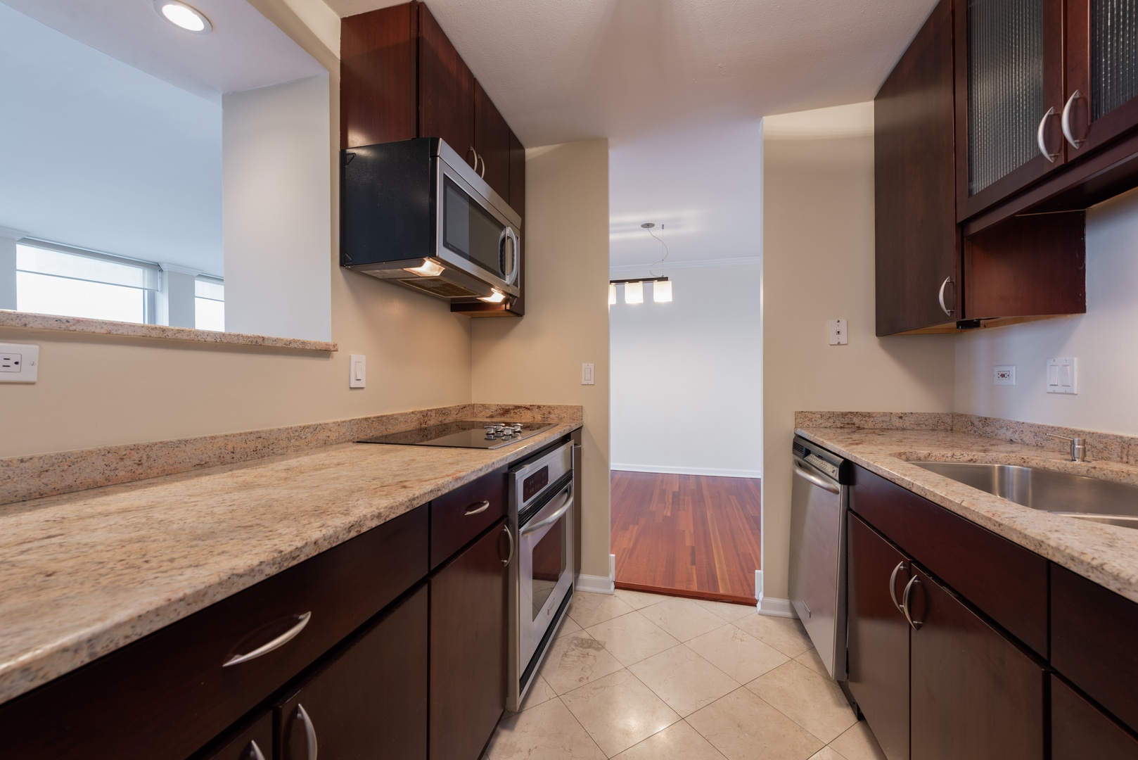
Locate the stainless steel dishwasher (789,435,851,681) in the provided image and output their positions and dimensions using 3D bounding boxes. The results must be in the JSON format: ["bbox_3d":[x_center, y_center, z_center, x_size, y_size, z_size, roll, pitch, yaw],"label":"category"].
[{"bbox_3d":[1.262,0.668,1.746,0.610,0.785,0.610,0,0,14],"label":"stainless steel dishwasher"}]

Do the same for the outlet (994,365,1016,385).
[{"bbox_3d":[1.643,-0.018,1.678,0.011,0.071,0.115,0,0,14],"label":"outlet"}]

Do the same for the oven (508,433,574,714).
[{"bbox_3d":[-0.340,0.666,1.823,0.610,0.755,0.740,0,0,14],"label":"oven"}]

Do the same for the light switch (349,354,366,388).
[{"bbox_3d":[-0.788,-0.031,1.667,0.013,0.118,0.079,0,0,14],"label":"light switch"}]

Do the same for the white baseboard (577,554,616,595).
[{"bbox_3d":[0.144,1.058,2.422,0.217,0.180,0.110,0,0,14],"label":"white baseboard"}]

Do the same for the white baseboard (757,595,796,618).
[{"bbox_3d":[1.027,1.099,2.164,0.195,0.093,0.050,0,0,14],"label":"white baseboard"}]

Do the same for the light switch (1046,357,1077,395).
[{"bbox_3d":[1.577,-0.012,1.425,0.012,0.114,0.117,0,0,14],"label":"light switch"}]

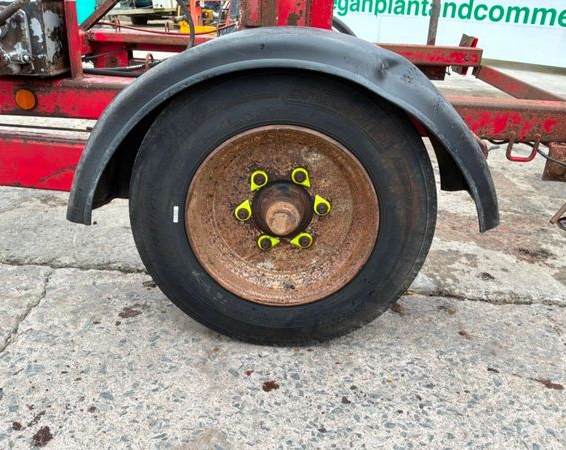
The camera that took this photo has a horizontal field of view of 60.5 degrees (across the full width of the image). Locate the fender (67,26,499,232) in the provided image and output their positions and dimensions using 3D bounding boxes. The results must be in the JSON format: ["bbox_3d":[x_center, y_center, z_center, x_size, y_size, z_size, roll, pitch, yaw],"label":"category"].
[{"bbox_3d":[0.005,-0.239,1.188,1.013,0.446,0.260,2,21,1],"label":"fender"}]

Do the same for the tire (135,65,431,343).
[{"bbox_3d":[0.000,-0.038,1.265,0.765,0.762,0.212,2,21,1],"label":"tire"}]

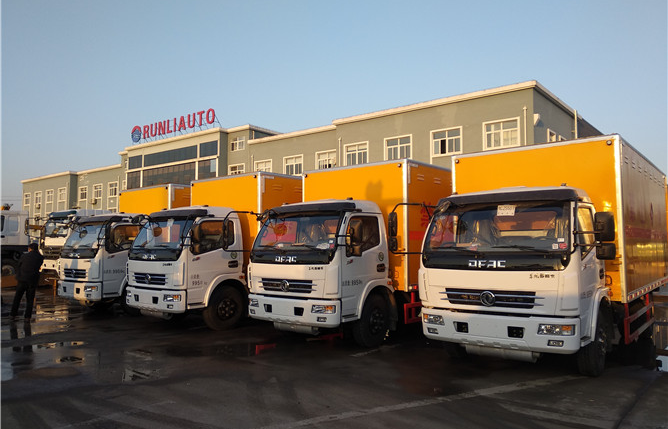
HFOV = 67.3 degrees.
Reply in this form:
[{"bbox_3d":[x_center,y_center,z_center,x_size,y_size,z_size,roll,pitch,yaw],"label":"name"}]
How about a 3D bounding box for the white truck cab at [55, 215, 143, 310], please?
[{"bbox_3d":[-5.397,1.181,12.145,2.100,2.420,1.750,-3,-4,36],"label":"white truck cab"}]

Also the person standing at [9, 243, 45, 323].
[{"bbox_3d":[-6.818,1.485,11.185,0.600,1.690,0.430,1,-4,-22],"label":"person standing"}]

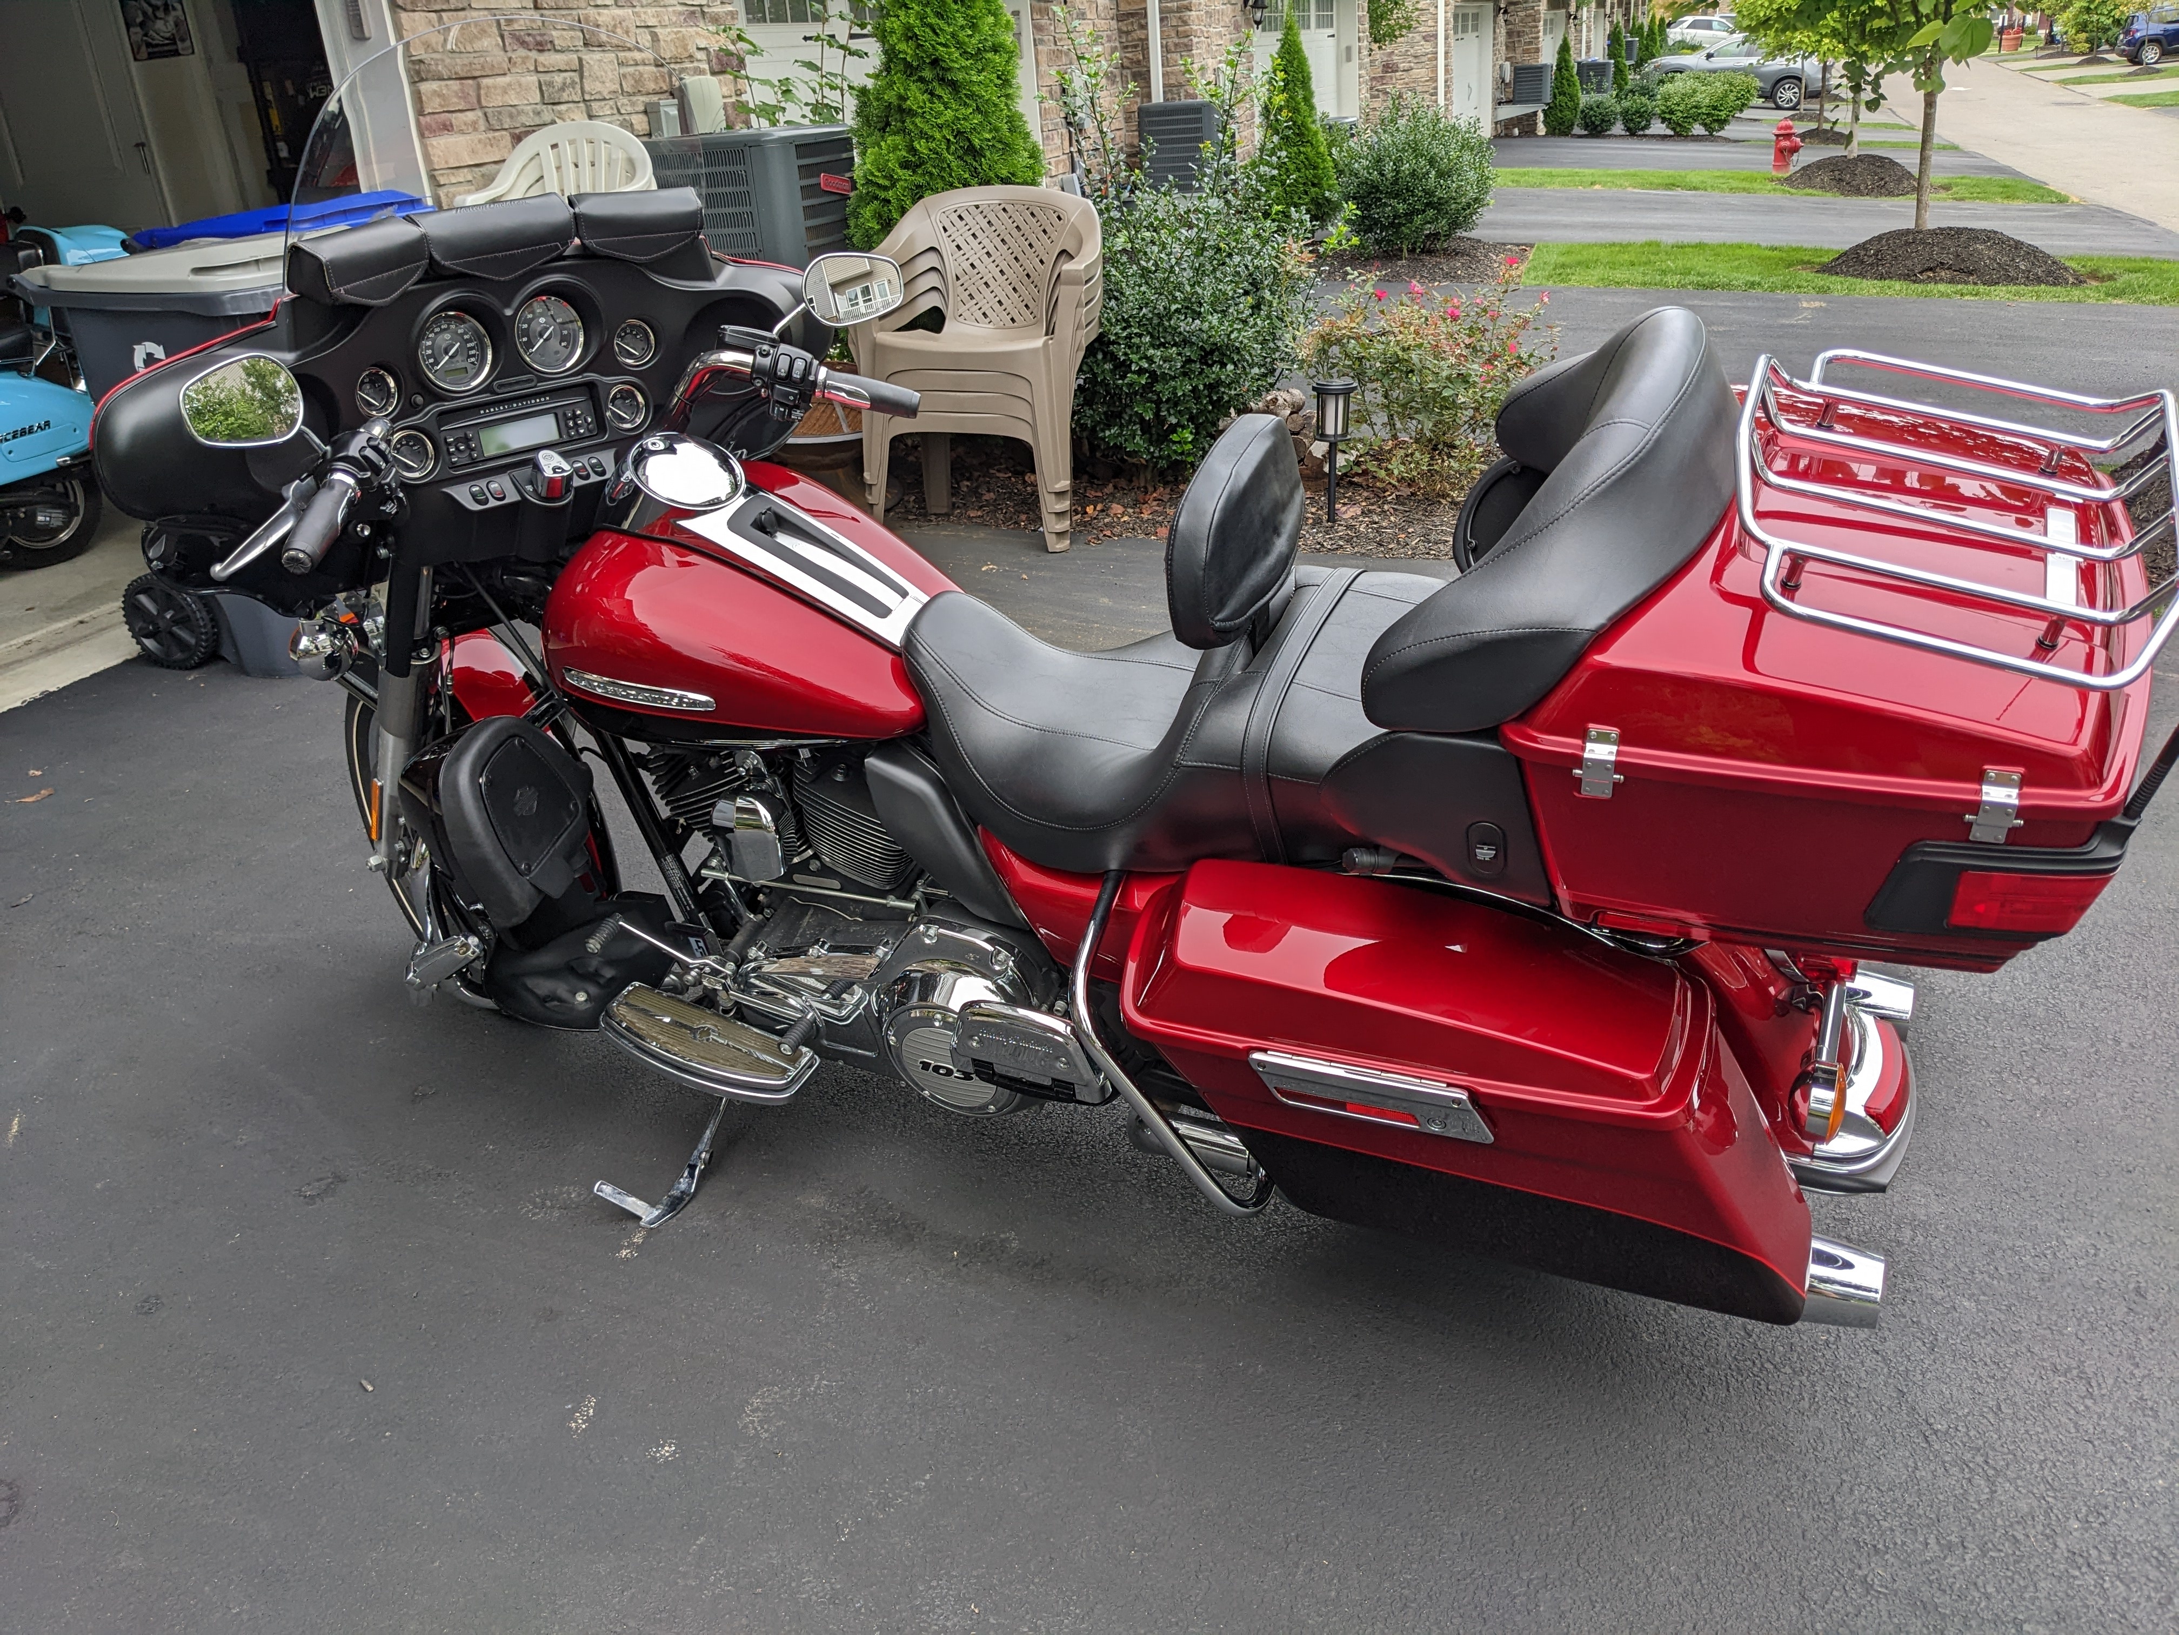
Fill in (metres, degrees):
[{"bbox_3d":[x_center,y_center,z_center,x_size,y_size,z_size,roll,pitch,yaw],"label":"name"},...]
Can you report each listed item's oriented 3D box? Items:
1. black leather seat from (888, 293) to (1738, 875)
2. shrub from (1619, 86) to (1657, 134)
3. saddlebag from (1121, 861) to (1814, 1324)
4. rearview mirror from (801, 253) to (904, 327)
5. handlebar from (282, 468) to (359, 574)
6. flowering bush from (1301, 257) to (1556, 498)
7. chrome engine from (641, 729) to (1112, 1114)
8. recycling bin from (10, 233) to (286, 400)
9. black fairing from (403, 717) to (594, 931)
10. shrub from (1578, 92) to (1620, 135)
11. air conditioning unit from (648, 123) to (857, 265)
[{"bbox_3d":[0.201,-0.276,1.872,0.910,0.615,0.550,10,41,21],"label":"black leather seat"},{"bbox_3d":[11.707,-15.070,36.300,0.840,0.900,0.840,-5,22,0],"label":"shrub"},{"bbox_3d":[0.416,0.278,1.825,0.700,0.360,0.255,10,41,21],"label":"saddlebag"},{"bbox_3d":[-0.327,-0.725,2.340,0.142,0.100,0.045,-14,23,-22],"label":"rearview mirror"},{"bbox_3d":[-0.828,-0.319,1.830,0.045,0.045,0.145,0,44,11],"label":"handlebar"},{"bbox_3d":[1.166,-1.515,5.850,0.880,0.820,0.850,-5,22,0],"label":"flowering bush"},{"bbox_3d":[-0.291,0.103,2.400,0.600,0.460,0.420,8,34,21],"label":"chrome engine"},{"bbox_3d":[-2.219,-0.995,4.526,0.720,1.040,0.630,-4,22,2],"label":"recycling bin"},{"bbox_3d":[-0.790,0.010,2.270,0.210,0.280,0.200,8,34,21],"label":"black fairing"},{"bbox_3d":[9.284,-12.824,31.000,0.800,0.800,0.800,-5,22,0],"label":"shrub"},{"bbox_3d":[-1.483,-2.726,7.743,0.680,0.680,0.680,4,24,22],"label":"air conditioning unit"}]

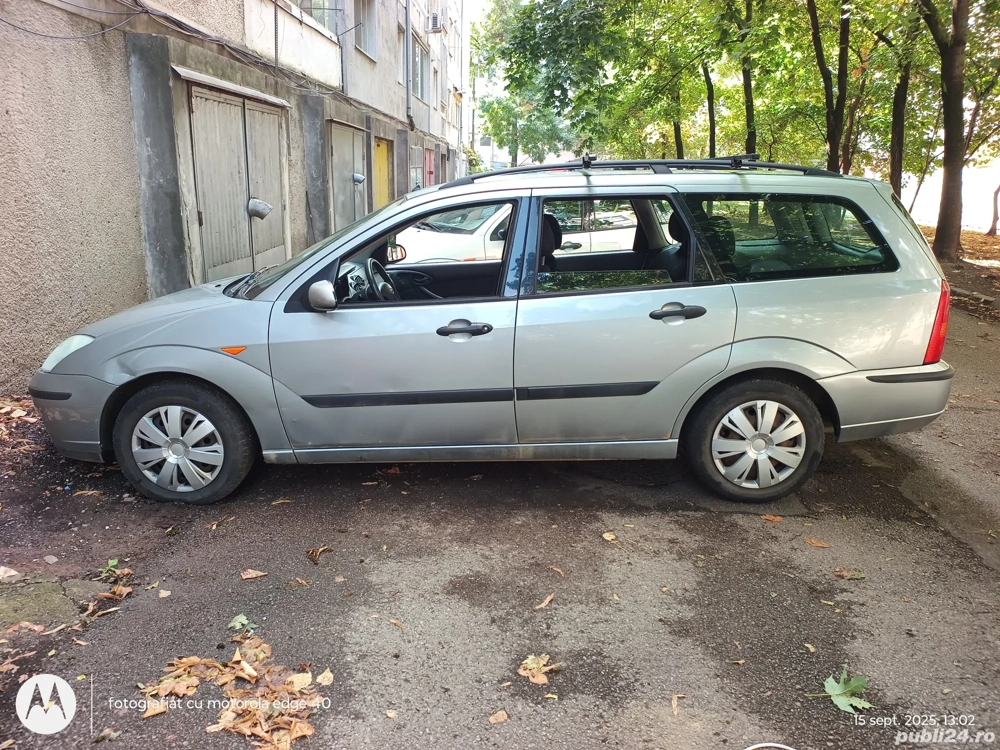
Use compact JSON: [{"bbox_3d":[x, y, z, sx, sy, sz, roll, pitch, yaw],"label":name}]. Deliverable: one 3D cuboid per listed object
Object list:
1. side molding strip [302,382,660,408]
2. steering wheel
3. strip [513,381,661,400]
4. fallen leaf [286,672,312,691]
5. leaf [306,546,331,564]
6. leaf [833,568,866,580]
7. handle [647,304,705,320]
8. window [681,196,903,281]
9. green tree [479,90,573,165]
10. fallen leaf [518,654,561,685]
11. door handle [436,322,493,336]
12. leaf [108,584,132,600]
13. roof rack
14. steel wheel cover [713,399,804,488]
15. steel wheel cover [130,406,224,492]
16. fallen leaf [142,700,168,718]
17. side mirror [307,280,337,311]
[{"bbox_3d":[-0.088,0.088,3.026,1.570,0.062,0.025,-2,16,2],"label":"side molding strip"},{"bbox_3d":[-0.556,-0.413,3.412,0.110,0.380,0.380,-25,13,7],"label":"steering wheel"},{"bbox_3d":[0.379,0.071,3.014,0.632,0.060,0.023,-3,16,2],"label":"strip"},{"bbox_3d":[-0.604,0.924,2.089,0.080,0.016,0.072,-6,17,-19],"label":"fallen leaf"},{"bbox_3d":[-0.730,0.726,2.787,0.100,0.035,0.085,-6,17,-16],"label":"leaf"},{"bbox_3d":[1.301,0.745,2.582,0.122,0.022,0.060,-1,15,1],"label":"leaf"},{"bbox_3d":[0.748,-0.264,2.923,0.245,0.060,0.050,-1,15,1],"label":"handle"},{"bbox_3d":[1.238,-0.589,2.956,0.950,0.410,0.060,-1,-4,1],"label":"window"},{"bbox_3d":[0.805,-8.273,26.773,3.798,5.064,3.798,0,15,0],"label":"green tree"},{"bbox_3d":[0.122,0.907,2.136,0.130,0.024,0.120,0,16,3],"label":"fallen leaf"},{"bbox_3d":[-0.151,-0.194,2.957,0.240,0.058,0.050,-1,15,1],"label":"door handle"},{"bbox_3d":[-1.401,0.803,2.560,0.090,0.028,0.070,-11,19,-31],"label":"leaf"},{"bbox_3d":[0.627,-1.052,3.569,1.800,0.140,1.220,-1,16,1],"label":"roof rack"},{"bbox_3d":[1.157,0.311,3.101,0.416,0.416,0.050,-1,15,1],"label":"steel wheel cover"},{"bbox_3d":[-1.458,0.338,3.147,0.412,0.412,0.055,-1,16,1],"label":"steel wheel cover"},{"bbox_3d":[-0.996,0.964,2.004,0.078,0.015,0.075,-10,19,-30],"label":"fallen leaf"},{"bbox_3d":[-0.735,-0.325,2.869,0.105,0.135,0.190,-1,15,1],"label":"side mirror"}]

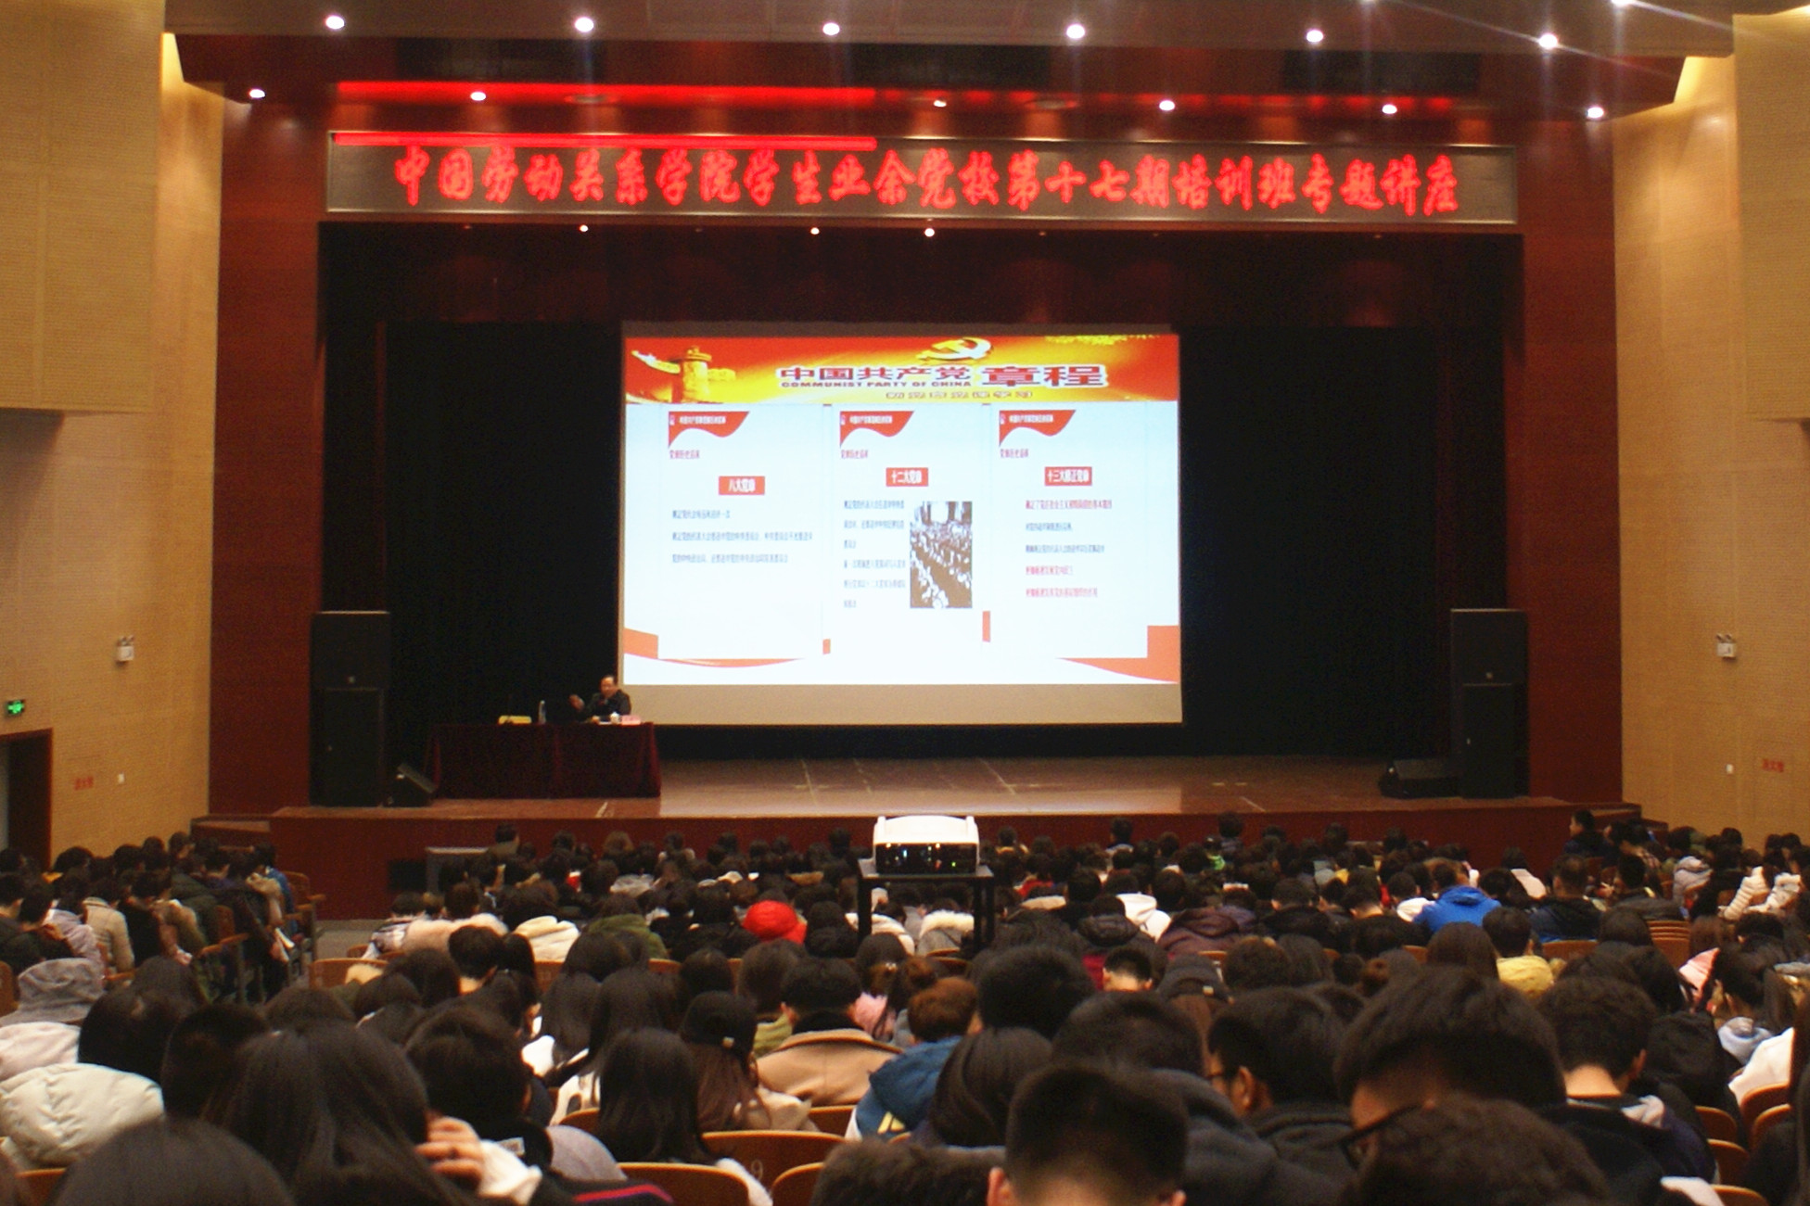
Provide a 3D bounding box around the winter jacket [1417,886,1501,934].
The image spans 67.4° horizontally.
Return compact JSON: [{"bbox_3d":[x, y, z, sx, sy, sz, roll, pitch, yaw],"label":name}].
[{"bbox_3d":[2.957,1.798,7.250,0.500,0.580,0.420,0,-2,-2],"label":"winter jacket"}]

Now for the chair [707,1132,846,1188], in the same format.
[{"bbox_3d":[-0.360,1.790,3.580,0.500,0.920,0.580,0,-2,-2],"label":"chair"}]

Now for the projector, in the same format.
[{"bbox_3d":[0.102,1.129,6.300,0.475,0.170,0.430,0,5,-2],"label":"projector"}]

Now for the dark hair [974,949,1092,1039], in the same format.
[{"bbox_3d":[0.233,0.726,2.420,0.205,0.200,0.220,0,-2,-2],"label":"dark hair"}]

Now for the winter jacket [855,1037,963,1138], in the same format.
[{"bbox_3d":[0.107,1.441,3.620,0.500,0.600,0.400,0,-2,3],"label":"winter jacket"}]

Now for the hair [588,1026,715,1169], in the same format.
[{"bbox_3d":[-0.502,0.999,2.700,0.220,0.310,0.240,0,-2,-2],"label":"hair"}]

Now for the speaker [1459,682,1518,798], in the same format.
[{"bbox_3d":[5.947,1.410,13.998,0.600,1.140,0.600,0,-2,6],"label":"speaker"}]

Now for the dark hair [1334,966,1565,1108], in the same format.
[{"bbox_3d":[0.526,0.431,1.310,0.200,0.180,0.235,2,-3,-37],"label":"dark hair"}]

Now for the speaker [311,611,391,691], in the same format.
[{"bbox_3d":[-5.460,0.477,13.476,0.700,0.760,0.560,0,-2,-10],"label":"speaker"}]

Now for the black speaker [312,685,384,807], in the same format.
[{"bbox_3d":[-5.478,1.427,13.495,0.640,1.140,0.600,0,-2,-10],"label":"black speaker"}]

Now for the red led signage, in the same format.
[{"bbox_3d":[0.290,-4.330,13.830,12.100,0.800,0.150,0,-2,-2],"label":"red led signage"}]

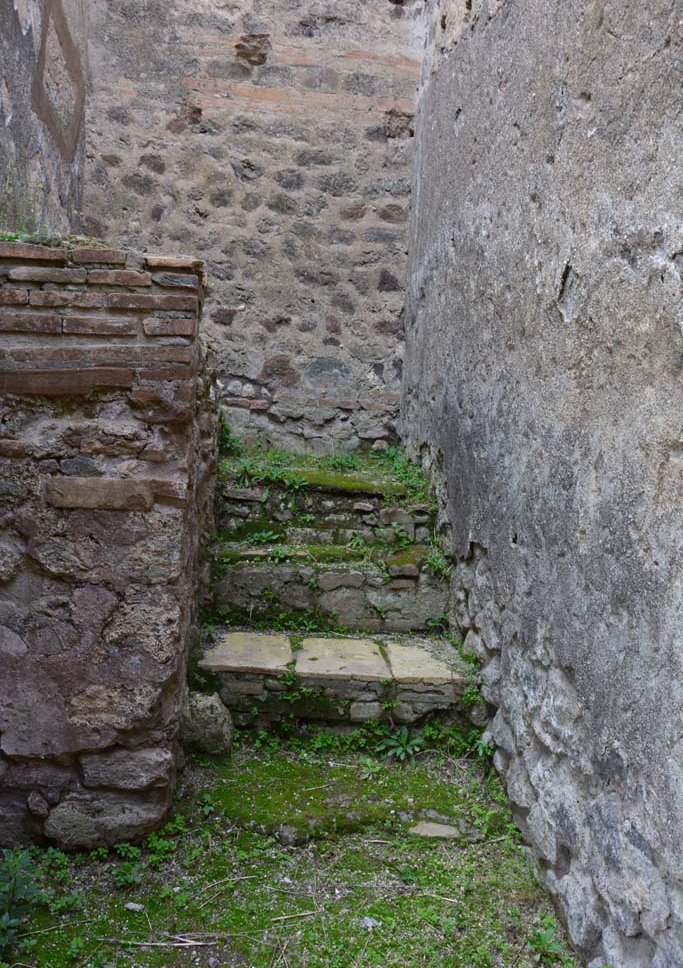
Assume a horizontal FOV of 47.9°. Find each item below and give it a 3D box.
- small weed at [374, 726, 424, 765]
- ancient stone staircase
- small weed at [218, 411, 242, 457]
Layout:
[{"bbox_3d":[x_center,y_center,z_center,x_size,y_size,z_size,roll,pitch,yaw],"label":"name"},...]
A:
[{"bbox_3d":[0.189,0.854,2.500,0.155,0.080,0.130,2,8,-3],"label":"small weed"},{"bbox_3d":[-0.039,0.359,3.436,0.950,0.780,1.620,2,8,-3],"label":"ancient stone staircase"},{"bbox_3d":[-0.592,-0.268,4.080,0.130,0.230,0.130,2,8,-3],"label":"small weed"}]

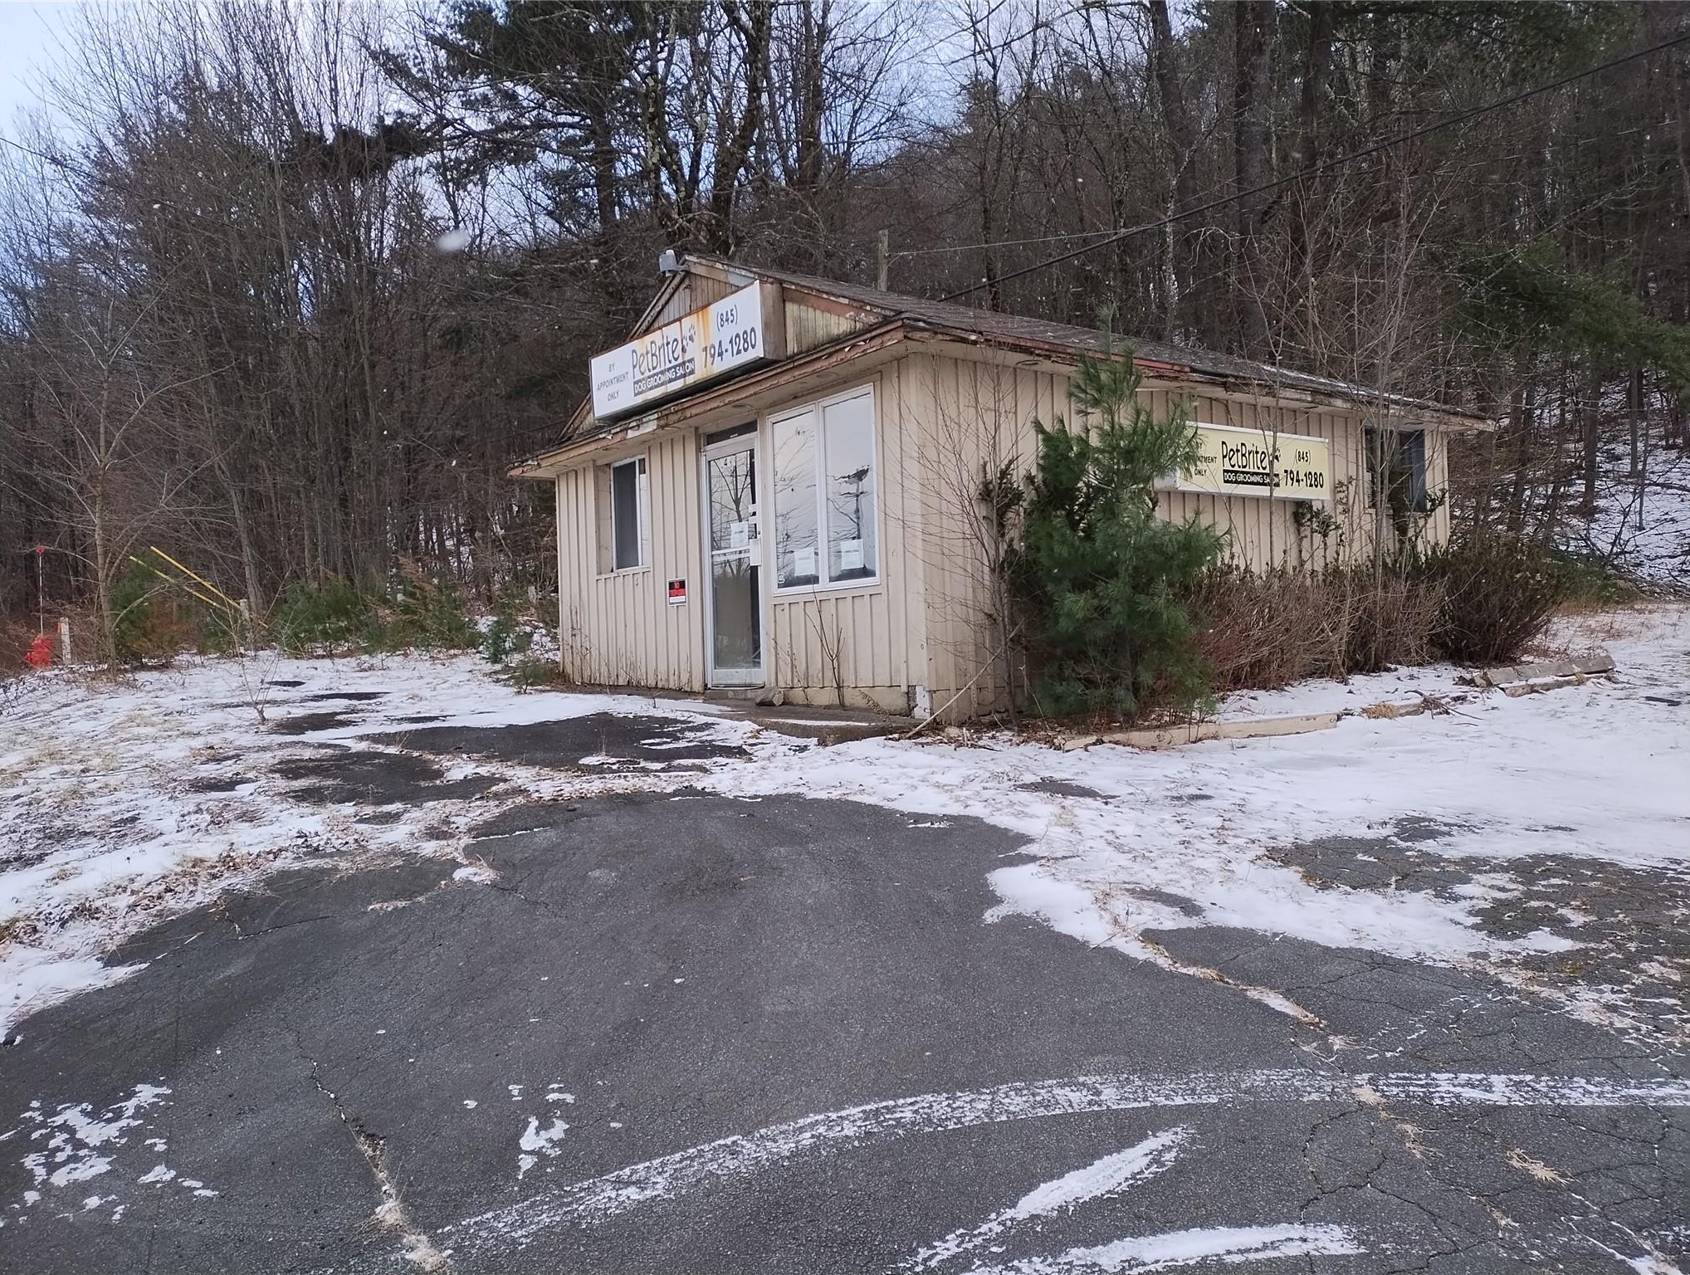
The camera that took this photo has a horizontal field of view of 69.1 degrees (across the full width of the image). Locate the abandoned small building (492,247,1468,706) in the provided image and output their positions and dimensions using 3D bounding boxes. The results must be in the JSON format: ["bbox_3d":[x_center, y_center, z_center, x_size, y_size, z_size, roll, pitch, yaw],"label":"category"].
[{"bbox_3d":[1.573,-1.468,13.253,7.972,4.076,6.837,-2,-1,-37],"label":"abandoned small building"}]

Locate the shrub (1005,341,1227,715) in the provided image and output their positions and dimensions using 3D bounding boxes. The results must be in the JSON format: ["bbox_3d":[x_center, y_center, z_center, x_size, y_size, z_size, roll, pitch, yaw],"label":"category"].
[{"bbox_3d":[1.838,-0.727,8.350,1.400,2.600,1.350,-2,0,0],"label":"shrub"}]

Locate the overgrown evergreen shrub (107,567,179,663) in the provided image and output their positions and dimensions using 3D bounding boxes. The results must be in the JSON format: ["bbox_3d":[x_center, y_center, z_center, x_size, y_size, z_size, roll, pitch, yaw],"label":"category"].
[{"bbox_3d":[-12.292,-0.395,21.500,1.280,1.720,1.300,-2,-1,-30],"label":"overgrown evergreen shrub"}]

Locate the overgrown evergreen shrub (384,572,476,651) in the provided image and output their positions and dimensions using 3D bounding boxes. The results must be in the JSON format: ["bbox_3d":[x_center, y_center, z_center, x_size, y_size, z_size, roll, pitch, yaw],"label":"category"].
[{"bbox_3d":[-6.919,-0.421,20.500,1.550,1.340,1.400,-2,0,-19],"label":"overgrown evergreen shrub"}]

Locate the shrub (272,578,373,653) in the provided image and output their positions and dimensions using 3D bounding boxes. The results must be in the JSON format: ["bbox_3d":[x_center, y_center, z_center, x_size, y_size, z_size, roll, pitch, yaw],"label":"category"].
[{"bbox_3d":[-9.152,-0.395,21.500,1.750,1.340,1.500,-2,0,-23],"label":"shrub"}]

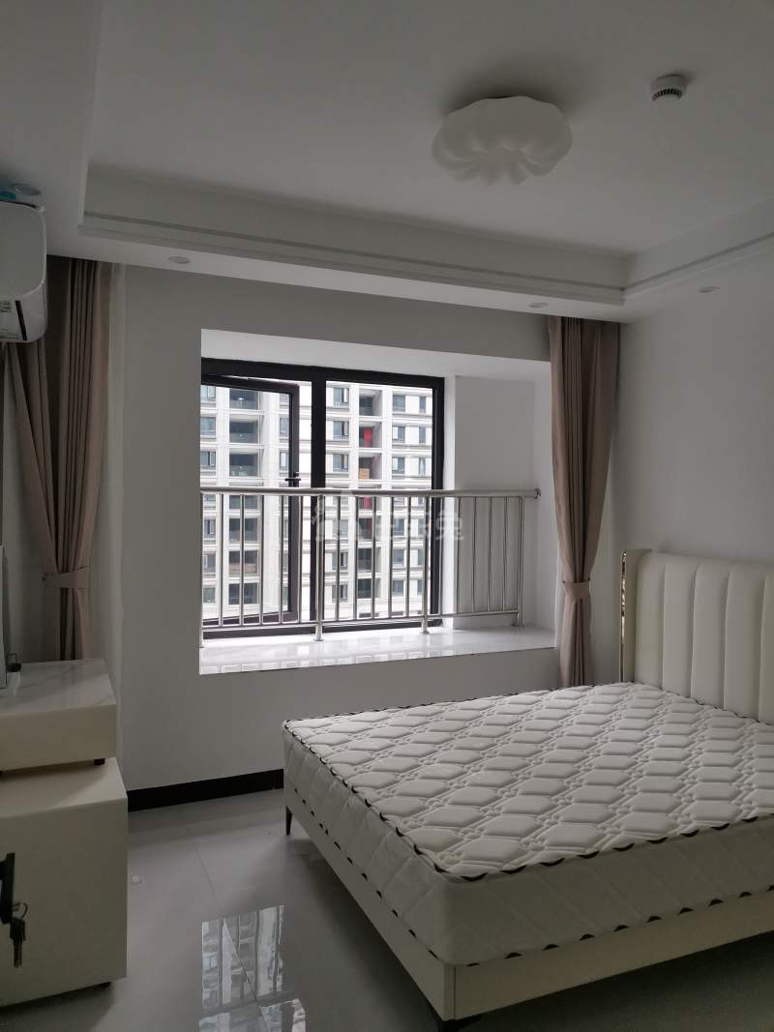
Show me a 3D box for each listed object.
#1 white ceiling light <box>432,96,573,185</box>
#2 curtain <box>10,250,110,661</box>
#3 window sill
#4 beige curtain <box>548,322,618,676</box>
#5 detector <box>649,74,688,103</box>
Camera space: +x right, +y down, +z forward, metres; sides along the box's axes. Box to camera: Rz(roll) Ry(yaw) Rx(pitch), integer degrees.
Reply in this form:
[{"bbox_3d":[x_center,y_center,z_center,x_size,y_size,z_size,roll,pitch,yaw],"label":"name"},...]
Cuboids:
[{"bbox_3d":[0.406,-1.336,2.776,0.490,0.155,0.490,0,0,0],"label":"white ceiling light"},{"bbox_3d":[-1.427,0.095,3.367,0.426,2.474,0.160,0,0,-23],"label":"curtain"},{"bbox_3d":[-0.015,0.778,4.514,2.252,0.050,0.883,0,0,-23],"label":"window sill"},{"bbox_3d":[1.130,0.093,4.443,0.491,2.474,0.160,0,0,-23],"label":"beige curtain"},{"bbox_3d":[0.915,-1.381,2.518,0.114,0.050,0.114,0,0,0],"label":"detector"}]

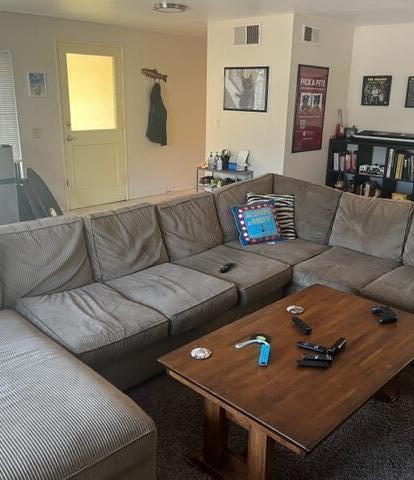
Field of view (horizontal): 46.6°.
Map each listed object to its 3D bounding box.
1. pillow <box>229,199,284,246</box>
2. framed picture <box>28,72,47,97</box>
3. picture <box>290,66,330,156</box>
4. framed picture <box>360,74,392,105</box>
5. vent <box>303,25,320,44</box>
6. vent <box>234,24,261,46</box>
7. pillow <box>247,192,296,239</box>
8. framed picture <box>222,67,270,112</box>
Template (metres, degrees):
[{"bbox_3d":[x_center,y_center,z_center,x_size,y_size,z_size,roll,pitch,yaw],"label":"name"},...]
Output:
[{"bbox_3d":[0.452,-0.149,4.160,0.420,0.385,0.140,-8,-14,-26],"label":"pillow"},{"bbox_3d":[-2.000,-1.842,5.701,0.020,0.268,0.237,17,23,42],"label":"framed picture"},{"bbox_3d":[1.226,-1.515,5.606,0.025,0.957,0.627,17,23,42],"label":"picture"},{"bbox_3d":[2.058,-1.813,5.852,0.363,0.344,0.025,17,23,42],"label":"framed picture"},{"bbox_3d":[1.164,-2.261,5.293,0.030,0.195,0.340,17,23,42],"label":"vent"},{"bbox_3d":[0.443,-2.316,5.447,0.390,0.230,0.030,17,23,42],"label":"vent"},{"bbox_3d":[0.575,-0.213,4.307,0.430,0.420,0.140,1,-13,1],"label":"pillow"},{"bbox_3d":[0.439,-1.757,5.616,0.679,0.497,0.025,17,23,42],"label":"framed picture"}]

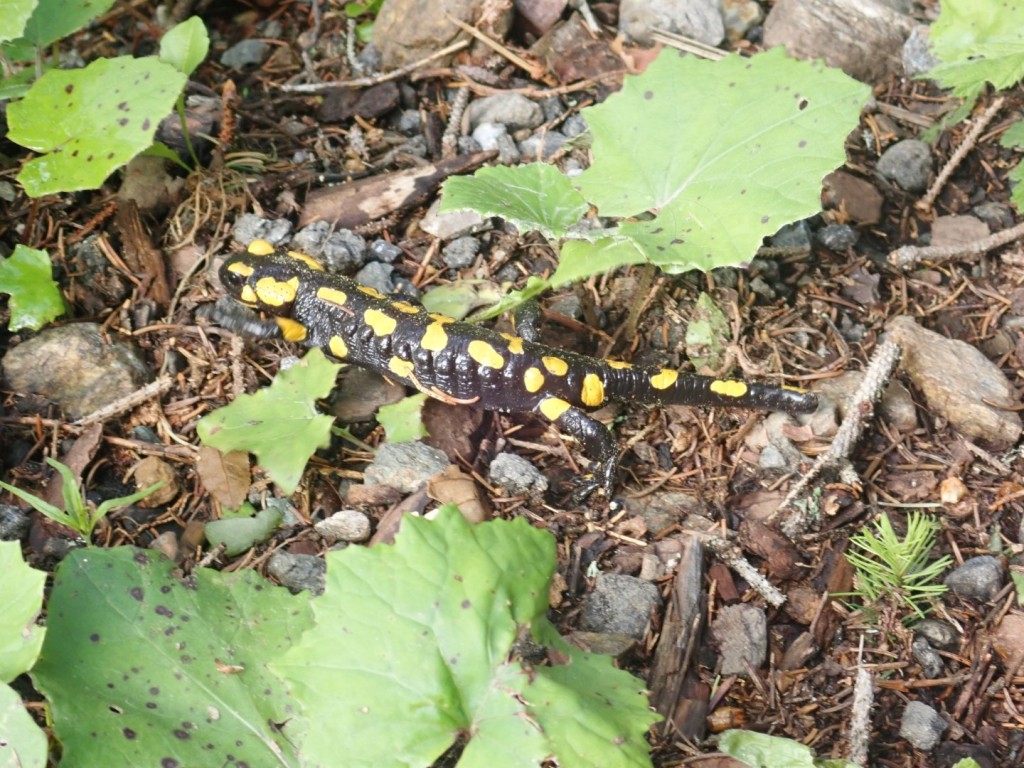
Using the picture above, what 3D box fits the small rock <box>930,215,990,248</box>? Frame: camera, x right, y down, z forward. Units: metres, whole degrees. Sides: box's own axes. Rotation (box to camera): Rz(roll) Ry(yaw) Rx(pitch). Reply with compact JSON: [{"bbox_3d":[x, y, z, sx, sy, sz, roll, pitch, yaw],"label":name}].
[{"bbox_3d":[0.136,-0.046,0.897,0.018,0.008,0.013,0,47,0],"label":"small rock"}]

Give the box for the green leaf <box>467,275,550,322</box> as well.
[{"bbox_3d":[-0.001,-0.025,0.870,0.027,0.009,0.013,-19,50,-17],"label":"green leaf"}]

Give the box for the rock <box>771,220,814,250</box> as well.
[{"bbox_3d":[0.085,-0.045,0.895,0.015,0.009,0.011,0,47,0],"label":"rock"}]

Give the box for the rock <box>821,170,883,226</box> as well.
[{"bbox_3d":[0.110,-0.060,0.954,0.019,0.011,0.018,0,48,0],"label":"rock"}]

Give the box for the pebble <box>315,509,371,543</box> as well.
[{"bbox_3d":[-0.050,0.041,0.864,0.016,0.008,0.011,0,52,0],"label":"pebble"}]

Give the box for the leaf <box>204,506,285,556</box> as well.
[{"bbox_3d":[-0.077,0.043,0.859,0.022,0.007,0.014,-18,54,-14],"label":"leaf"}]

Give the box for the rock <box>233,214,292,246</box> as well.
[{"bbox_3d":[-0.076,-0.046,0.896,0.018,0.009,0.012,0,47,0],"label":"rock"}]

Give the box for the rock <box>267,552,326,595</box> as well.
[{"bbox_3d":[-0.058,0.052,0.805,0.018,0.009,0.013,0,47,0],"label":"rock"}]

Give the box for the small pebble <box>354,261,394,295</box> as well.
[{"bbox_3d":[-0.043,-0.032,0.921,0.013,0.009,0.013,0,52,0],"label":"small pebble"}]

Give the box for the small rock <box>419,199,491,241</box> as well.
[{"bbox_3d":[-0.017,-0.050,0.900,0.022,0.008,0.014,0,47,0],"label":"small rock"}]

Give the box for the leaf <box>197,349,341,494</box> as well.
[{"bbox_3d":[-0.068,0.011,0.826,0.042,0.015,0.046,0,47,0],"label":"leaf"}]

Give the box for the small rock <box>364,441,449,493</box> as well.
[{"bbox_3d":[-0.030,0.023,0.832,0.024,0.010,0.016,0,47,0],"label":"small rock"}]

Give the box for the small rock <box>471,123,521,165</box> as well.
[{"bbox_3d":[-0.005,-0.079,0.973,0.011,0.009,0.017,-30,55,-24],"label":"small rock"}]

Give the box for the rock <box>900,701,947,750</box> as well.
[{"bbox_3d":[0.114,0.095,0.821,0.013,0.011,0.015,0,52,0],"label":"rock"}]

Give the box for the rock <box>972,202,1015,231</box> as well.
[{"bbox_3d":[0.155,-0.053,0.951,0.014,0.007,0.010,0,48,0],"label":"rock"}]

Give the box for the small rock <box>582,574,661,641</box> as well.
[{"bbox_3d":[0.031,0.064,0.842,0.023,0.012,0.019,0,48,0],"label":"small rock"}]

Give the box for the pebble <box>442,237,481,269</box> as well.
[{"bbox_3d":[-0.016,-0.041,0.928,0.012,0.008,0.011,0,52,0],"label":"pebble"}]

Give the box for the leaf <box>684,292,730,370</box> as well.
[{"bbox_3d":[0.061,-0.016,0.918,0.014,0.006,0.030,-4,48,-3],"label":"leaf"}]

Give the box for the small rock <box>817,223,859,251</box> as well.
[{"bbox_3d":[0.103,-0.046,0.932,0.013,0.008,0.009,0,52,0],"label":"small rock"}]

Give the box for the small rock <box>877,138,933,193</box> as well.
[{"bbox_3d":[0.126,-0.070,0.948,0.018,0.014,0.018,0,52,0],"label":"small rock"}]

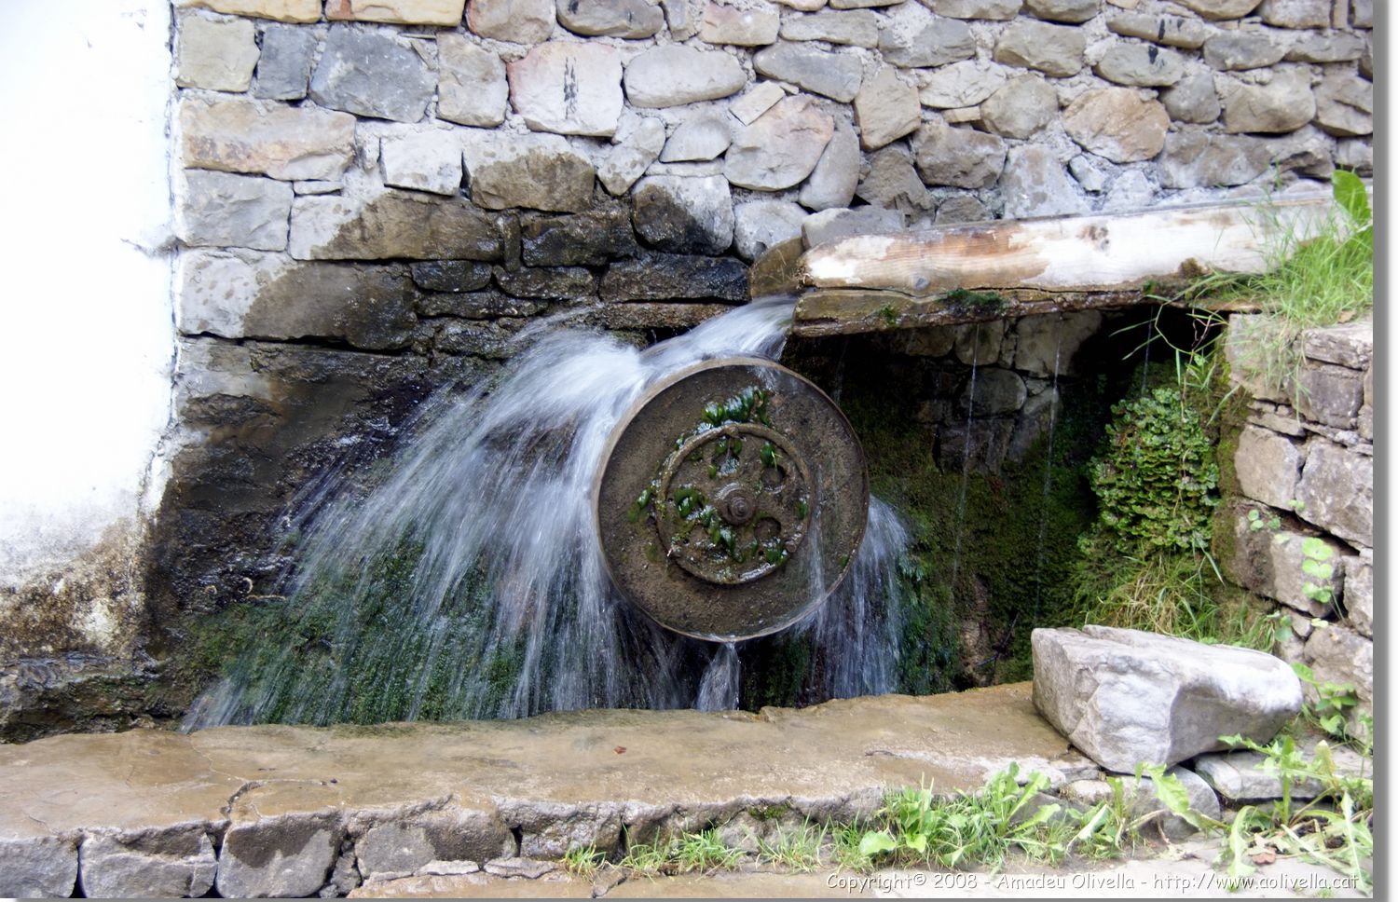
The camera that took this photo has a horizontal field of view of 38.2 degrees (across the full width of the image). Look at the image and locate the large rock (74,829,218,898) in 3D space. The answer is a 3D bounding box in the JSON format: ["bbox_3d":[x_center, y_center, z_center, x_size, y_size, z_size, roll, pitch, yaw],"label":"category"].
[{"bbox_3d":[-1.112,0.805,4.064,0.251,0.156,0.200,1,9,-16],"label":"large rock"}]

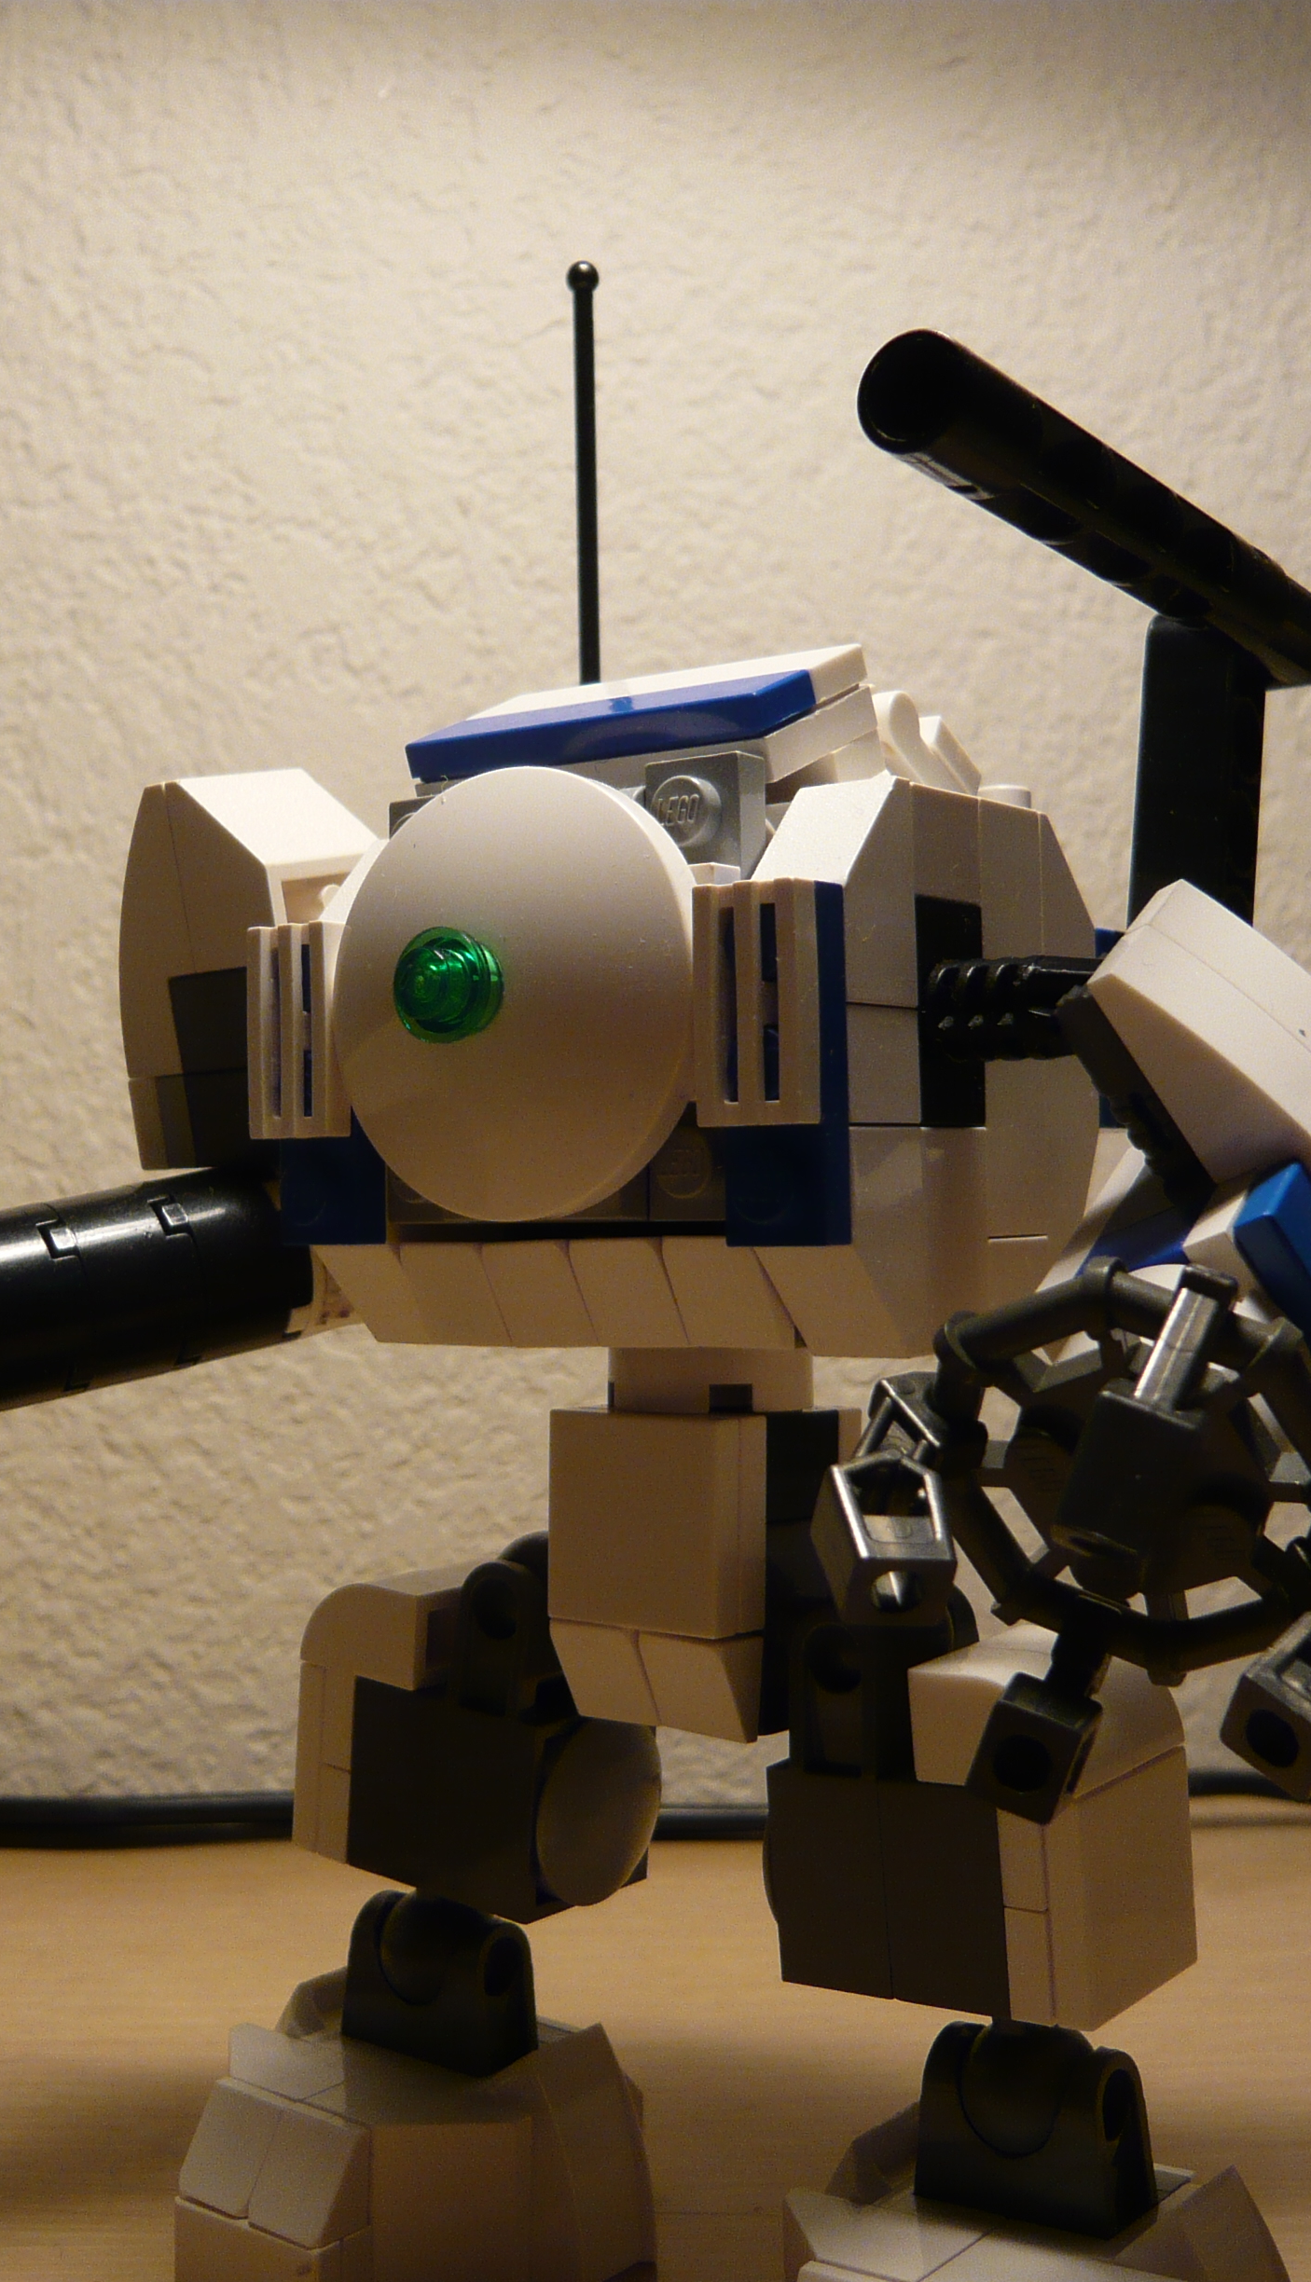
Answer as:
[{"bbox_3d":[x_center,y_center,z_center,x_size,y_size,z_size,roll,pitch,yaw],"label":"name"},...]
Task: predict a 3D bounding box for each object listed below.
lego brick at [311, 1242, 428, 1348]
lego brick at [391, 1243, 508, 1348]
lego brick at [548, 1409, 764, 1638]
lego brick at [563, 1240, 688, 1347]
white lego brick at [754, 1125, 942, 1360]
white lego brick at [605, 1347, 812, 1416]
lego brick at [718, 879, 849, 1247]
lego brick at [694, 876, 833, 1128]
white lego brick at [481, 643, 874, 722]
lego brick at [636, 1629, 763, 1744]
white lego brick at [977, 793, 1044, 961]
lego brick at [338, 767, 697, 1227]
[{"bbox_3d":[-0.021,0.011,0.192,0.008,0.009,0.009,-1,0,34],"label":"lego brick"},{"bbox_3d":[-0.015,0.012,0.187,0.008,0.008,0.006,-1,0,34],"label":"lego brick"},{"bbox_3d":[0.000,0.029,0.187,0.016,0.016,0.006,-3,-5,40],"label":"lego brick"},{"bbox_3d":[-0.001,0.011,0.178,0.008,0.008,0.006,-1,0,34],"label":"lego brick"},{"bbox_3d":[0.012,0.007,0.170,0.008,0.016,0.010,-1,0,34],"label":"white lego brick"},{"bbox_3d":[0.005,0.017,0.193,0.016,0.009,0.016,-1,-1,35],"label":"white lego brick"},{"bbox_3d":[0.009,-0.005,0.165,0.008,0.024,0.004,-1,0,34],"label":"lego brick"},{"bbox_3d":[0.007,-0.009,0.162,0.008,0.016,0.003,-1,0,34],"label":"lego brick"},{"bbox_3d":[0.001,-0.034,0.192,0.032,0.003,0.008,-1,21,35],"label":"white lego brick"},{"bbox_3d":[0.003,0.041,0.185,0.008,0.008,0.006,-1,-3,37],"label":"lego brick"},{"bbox_3d":[0.023,-0.017,0.185,0.008,0.016,0.010,-1,-1,35],"label":"white lego brick"},{"bbox_3d":[-0.012,-0.010,0.170,0.032,0.032,0.007,-1,-1,35],"label":"lego brick"}]

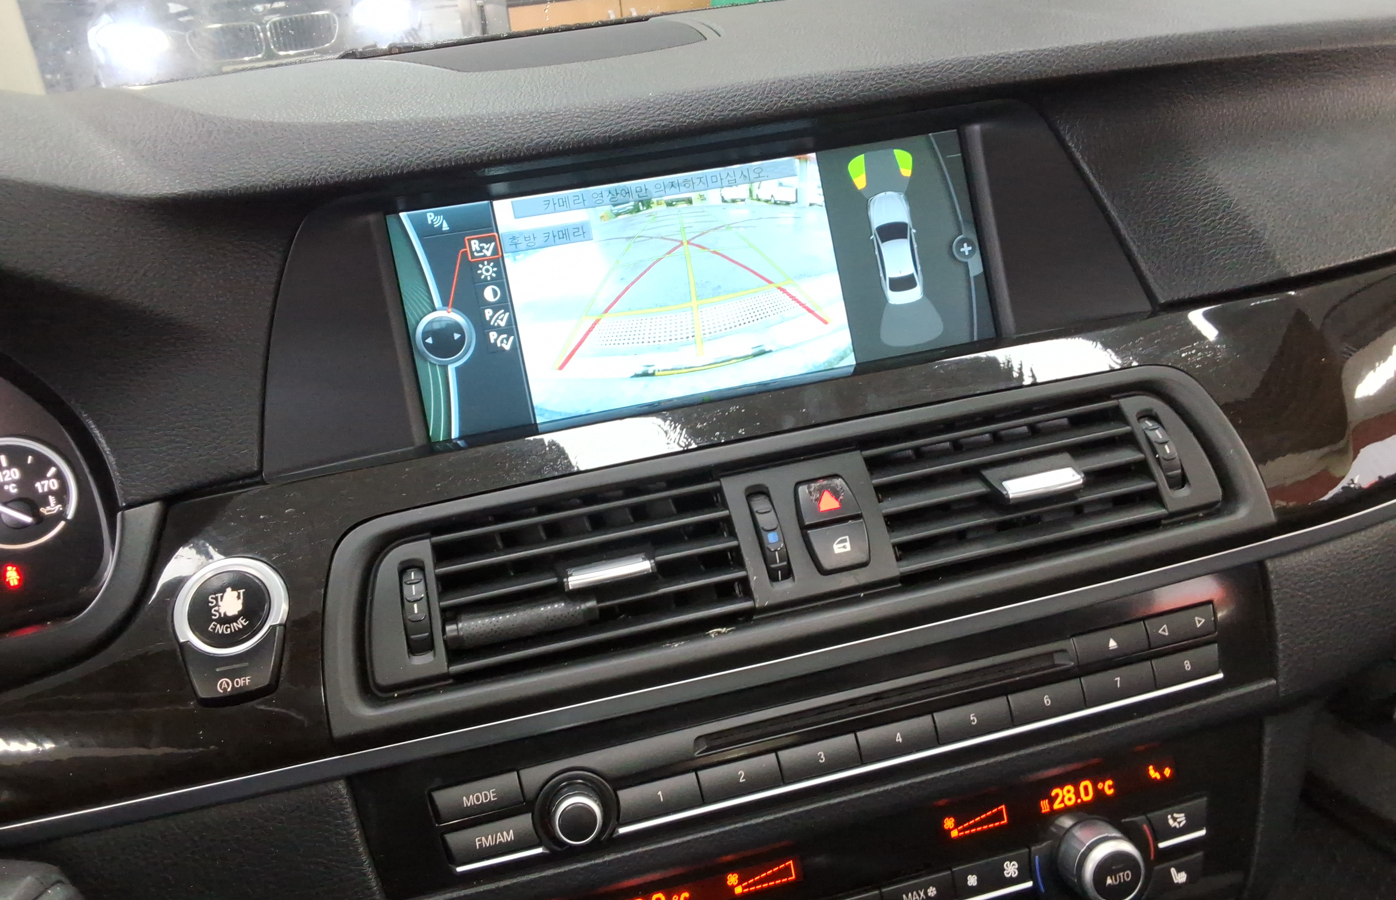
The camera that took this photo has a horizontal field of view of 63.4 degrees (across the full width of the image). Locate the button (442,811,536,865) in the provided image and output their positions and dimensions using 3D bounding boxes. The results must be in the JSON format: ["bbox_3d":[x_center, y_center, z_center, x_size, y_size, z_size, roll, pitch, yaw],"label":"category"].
[{"bbox_3d":[-0.065,0.121,0.356,0.028,0.010,0.009,-11,1,-10],"label":"button"}]

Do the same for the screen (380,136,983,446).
[{"bbox_3d":[0.002,-0.071,0.479,0.244,0.092,0.020,-11,1,-10],"label":"screen"}]

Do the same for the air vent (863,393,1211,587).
[{"bbox_3d":[0.118,0.017,0.406,0.120,0.030,0.048,-11,68,-10],"label":"air vent"}]

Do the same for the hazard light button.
[{"bbox_3d":[0.043,0.019,0.386,0.020,0.009,0.015,-11,68,-10],"label":"hazard light button"}]

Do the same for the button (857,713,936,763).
[{"bbox_3d":[0.066,0.096,0.379,0.027,0.010,0.009,-11,1,-10],"label":"button"}]

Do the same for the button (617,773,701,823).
[{"bbox_3d":[-0.014,0.111,0.365,0.027,0.010,0.009,-11,1,-10],"label":"button"}]

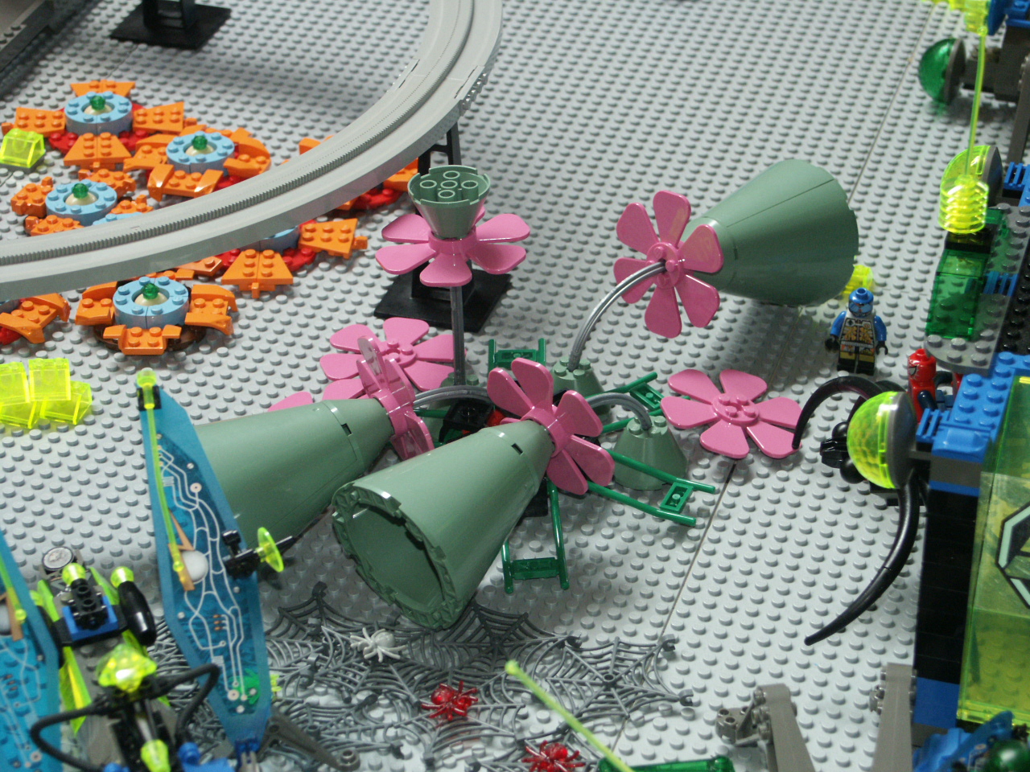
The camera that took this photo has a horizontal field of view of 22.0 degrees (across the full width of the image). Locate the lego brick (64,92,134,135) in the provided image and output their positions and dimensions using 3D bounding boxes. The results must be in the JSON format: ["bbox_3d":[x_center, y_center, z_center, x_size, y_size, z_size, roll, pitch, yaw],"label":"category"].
[{"bbox_3d":[-0.203,-0.132,1.297,0.032,0.011,0.032,0,33,0],"label":"lego brick"}]

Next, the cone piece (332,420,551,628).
[{"bbox_3d":[-0.016,0.040,0.962,0.064,0.064,0.077,25,51,34],"label":"cone piece"}]

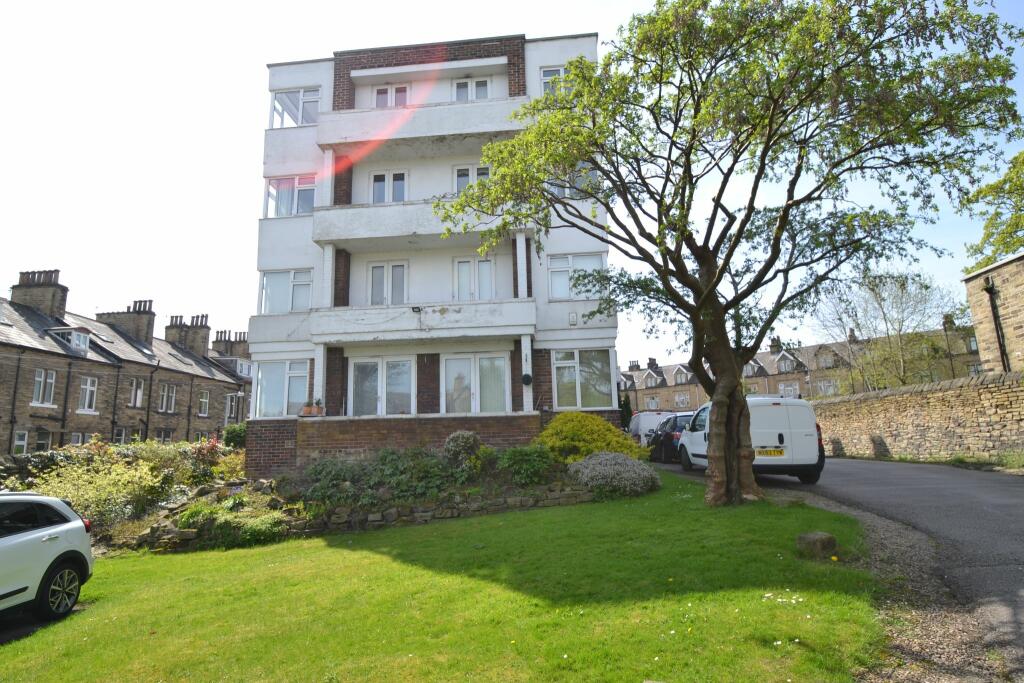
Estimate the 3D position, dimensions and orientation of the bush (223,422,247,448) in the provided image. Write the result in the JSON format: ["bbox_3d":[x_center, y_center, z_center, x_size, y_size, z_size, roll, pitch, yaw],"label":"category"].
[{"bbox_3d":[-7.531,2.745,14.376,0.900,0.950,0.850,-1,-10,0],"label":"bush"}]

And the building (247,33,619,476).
[{"bbox_3d":[-1.793,-1.883,17.727,9.400,11.600,9.200,-2,-10,5],"label":"building"}]

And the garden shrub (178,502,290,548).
[{"bbox_3d":[-5.164,3.370,9.481,1.750,0.740,0.900,-1,-10,0],"label":"garden shrub"}]

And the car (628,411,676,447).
[{"bbox_3d":[6.521,4.187,23.663,1.820,1.780,4.300,-2,-10,5],"label":"car"}]

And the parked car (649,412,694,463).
[{"bbox_3d":[5.714,3.153,17.137,1.750,1.480,4.100,-2,-10,2],"label":"parked car"}]

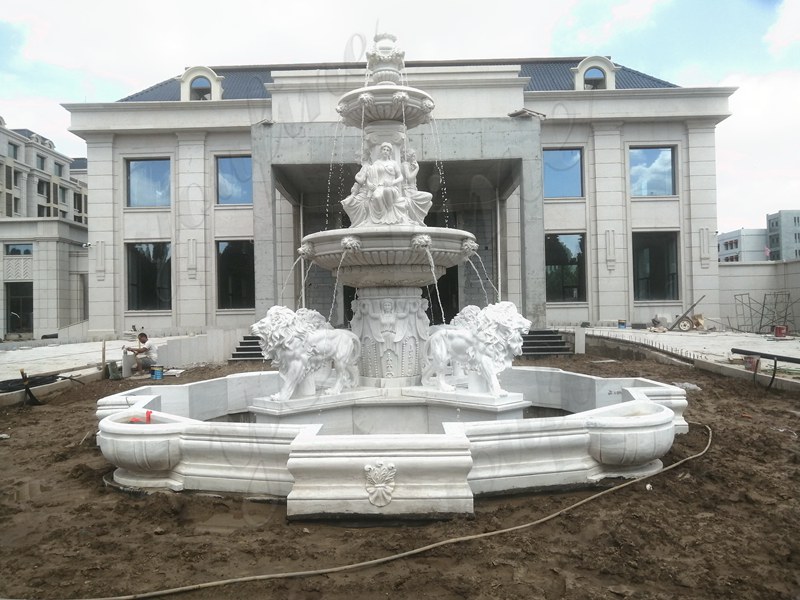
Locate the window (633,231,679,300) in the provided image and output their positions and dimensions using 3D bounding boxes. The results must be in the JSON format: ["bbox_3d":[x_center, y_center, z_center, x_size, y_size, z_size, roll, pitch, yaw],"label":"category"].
[{"bbox_3d":[10.785,-1.448,25.366,1.930,2.920,0.200,-1,-1,1],"label":"window"}]

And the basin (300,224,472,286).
[{"bbox_3d":[-0.144,-0.494,7.967,2.320,0.660,2.320,-1,-1,0],"label":"basin"}]

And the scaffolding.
[{"bbox_3d":[14.852,0.488,24.451,2.200,1.680,1.100,-1,-1,1],"label":"scaffolding"}]

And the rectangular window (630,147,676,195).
[{"bbox_3d":[10.734,-5.454,25.465,1.930,2.080,0.200,-1,-1,1],"label":"rectangular window"}]

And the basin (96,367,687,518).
[{"bbox_3d":[-0.110,1.420,7.925,7.100,0.560,7.000,-1,-1,1],"label":"basin"}]

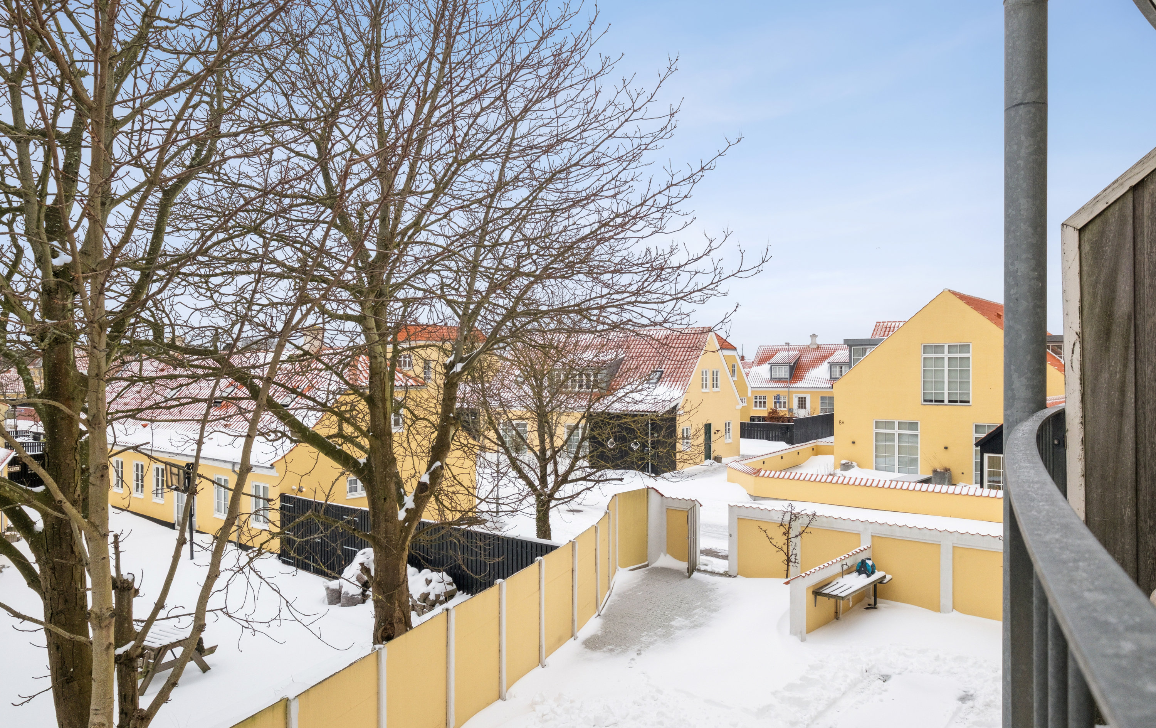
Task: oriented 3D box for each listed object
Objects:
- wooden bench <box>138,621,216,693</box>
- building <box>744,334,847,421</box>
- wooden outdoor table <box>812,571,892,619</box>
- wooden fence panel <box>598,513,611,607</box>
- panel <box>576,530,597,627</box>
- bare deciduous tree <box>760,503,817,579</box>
[{"bbox_3d":[-7.570,5.130,13.720,1.680,0.750,1.480,0,0,33],"label":"wooden bench"},{"bbox_3d":[23.300,1.300,76.300,10.500,8.300,8.000,0,0,26],"label":"building"},{"bbox_3d":[5.770,4.900,16.200,0.650,0.700,2.300,0,0,42],"label":"wooden outdoor table"},{"bbox_3d":[0.600,4.500,17.700,0.070,1.950,1.480,0,0,14],"label":"wooden fence panel"},{"bbox_3d":[0.170,4.500,16.200,0.070,1.950,1.480,0,0,18],"label":"panel"},{"bbox_3d":[5.140,4.370,18.800,1.380,1.900,0.750,0,0,37],"label":"bare deciduous tree"}]

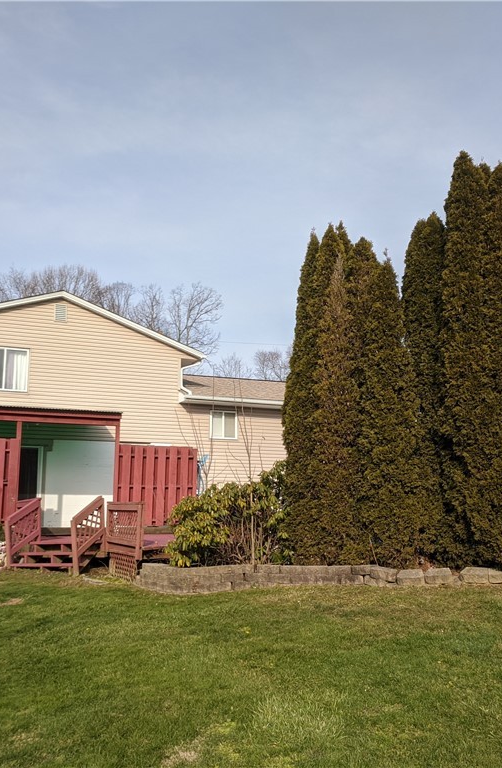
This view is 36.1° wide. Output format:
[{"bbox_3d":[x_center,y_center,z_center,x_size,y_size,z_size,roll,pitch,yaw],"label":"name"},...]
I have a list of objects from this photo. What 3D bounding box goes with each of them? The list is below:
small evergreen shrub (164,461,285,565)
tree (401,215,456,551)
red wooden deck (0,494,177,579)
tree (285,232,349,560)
[{"bbox_3d":[-0.385,2.112,12.597,1.965,1.712,1.600,0,-9,0],"label":"small evergreen shrub"},{"bbox_3d":[3.308,-0.035,14.184,1.176,6.561,1.176,0,-9,0],"label":"tree"},{"bbox_3d":[-2.892,2.875,14.723,3.450,1.411,4.841,3,-9,-19],"label":"red wooden deck"},{"bbox_3d":[1.179,0.074,13.646,1.205,6.076,1.200,0,-9,0],"label":"tree"}]

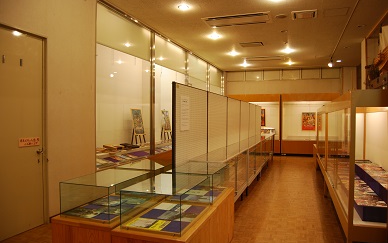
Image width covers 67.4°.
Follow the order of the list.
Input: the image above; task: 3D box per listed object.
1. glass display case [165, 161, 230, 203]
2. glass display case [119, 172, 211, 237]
[{"bbox_3d":[0.065,0.651,3.175,0.491,0.283,0.663,0,1,20],"label":"glass display case"},{"bbox_3d":[-0.203,0.659,2.434,0.490,0.283,0.683,0,1,20],"label":"glass display case"}]

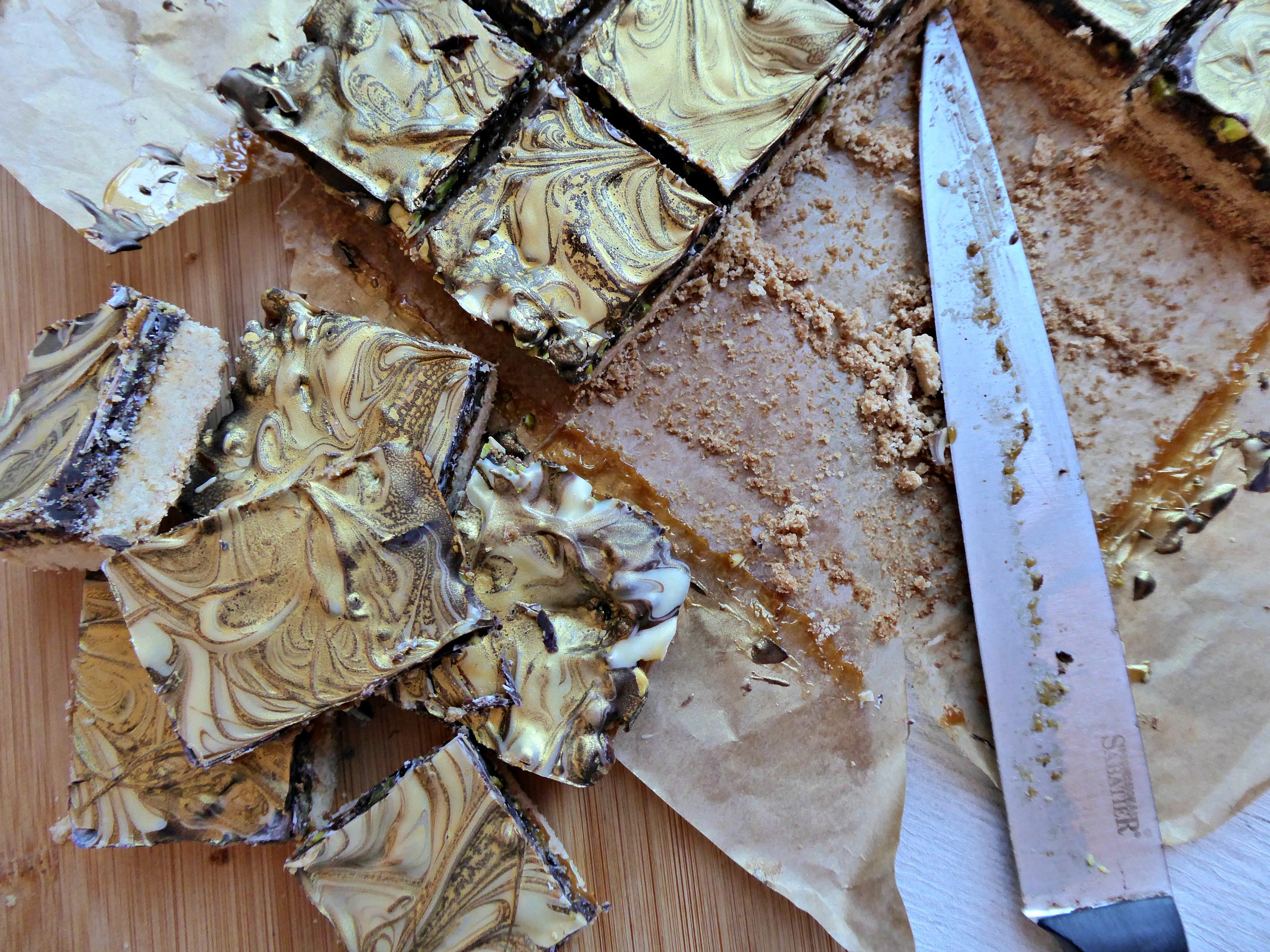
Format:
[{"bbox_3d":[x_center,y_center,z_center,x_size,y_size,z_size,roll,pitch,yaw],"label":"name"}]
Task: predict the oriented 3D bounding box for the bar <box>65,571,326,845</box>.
[{"bbox_3d":[-0.093,0.051,0.195,0.047,0.023,0.053,-2,79,2],"label":"bar"}]

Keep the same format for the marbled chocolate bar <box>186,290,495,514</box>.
[{"bbox_3d":[-0.064,-0.009,0.204,0.054,0.025,0.045,10,80,5],"label":"marbled chocolate bar"}]

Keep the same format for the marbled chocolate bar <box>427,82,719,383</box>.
[{"bbox_3d":[-0.014,-0.055,0.210,0.048,0.025,0.047,39,83,9],"label":"marbled chocolate bar"}]

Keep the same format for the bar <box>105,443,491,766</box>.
[{"bbox_3d":[-0.063,0.025,0.176,0.056,0.023,0.041,-25,80,-10],"label":"bar"}]

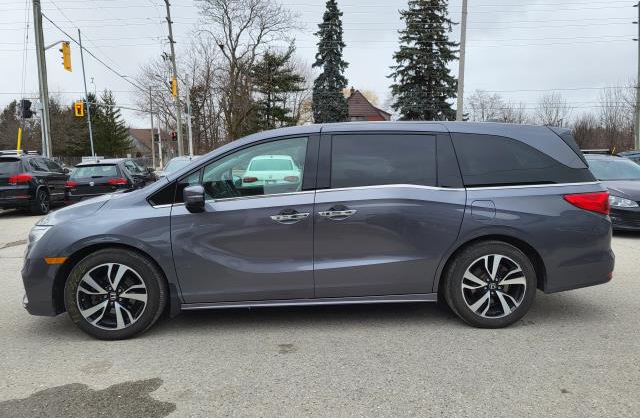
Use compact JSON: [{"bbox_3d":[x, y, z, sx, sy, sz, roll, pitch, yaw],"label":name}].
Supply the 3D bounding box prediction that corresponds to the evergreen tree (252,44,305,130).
[{"bbox_3d":[-3.604,-8.957,42.236,4.700,10.900,4.700,-1,7,0],"label":"evergreen tree"}]

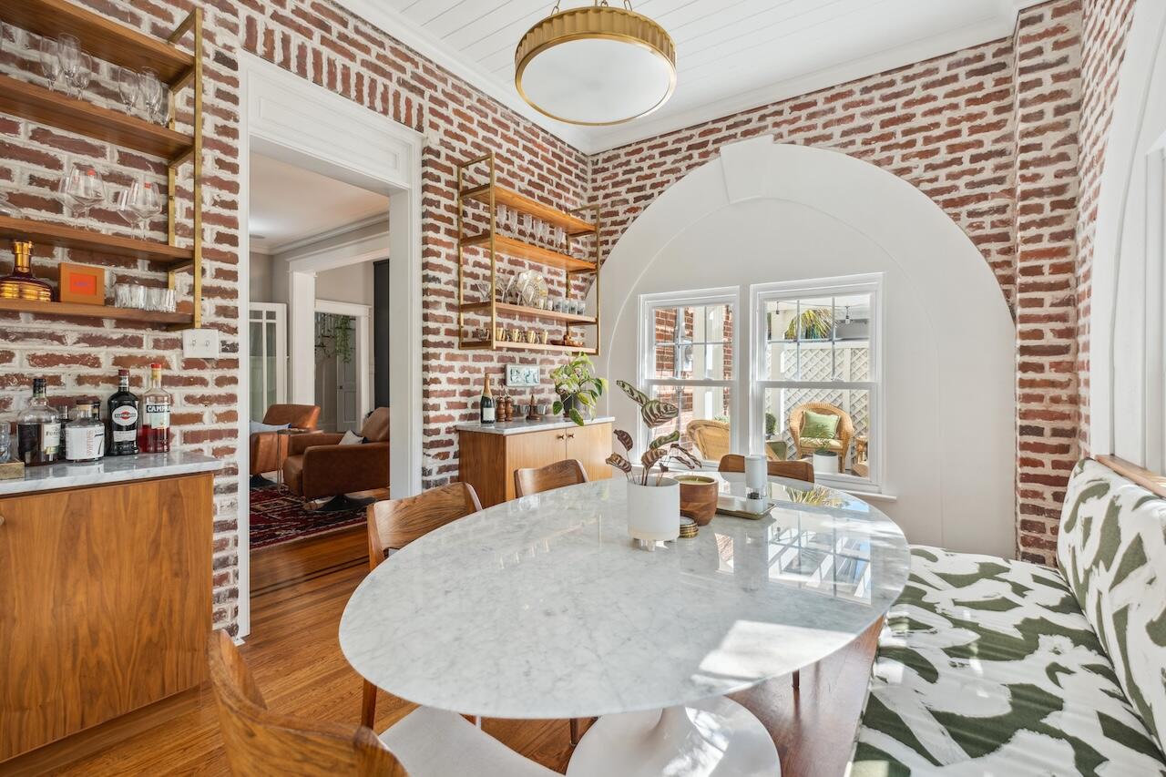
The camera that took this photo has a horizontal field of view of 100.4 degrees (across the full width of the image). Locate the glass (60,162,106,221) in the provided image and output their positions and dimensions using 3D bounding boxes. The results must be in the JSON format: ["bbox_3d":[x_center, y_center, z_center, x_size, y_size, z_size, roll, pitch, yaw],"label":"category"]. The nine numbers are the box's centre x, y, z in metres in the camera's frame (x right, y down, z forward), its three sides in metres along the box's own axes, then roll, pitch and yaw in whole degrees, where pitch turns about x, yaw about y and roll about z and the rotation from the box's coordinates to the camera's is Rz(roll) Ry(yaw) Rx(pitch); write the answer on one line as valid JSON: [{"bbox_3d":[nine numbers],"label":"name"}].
[{"bbox_3d":[-1.705,-0.629,1.665,0.097,0.232,0.097,1,1,37],"label":"glass"}]

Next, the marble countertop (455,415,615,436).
[{"bbox_3d":[-0.270,0.238,3.316,0.470,0.026,1.170,1,1,37],"label":"marble countertop"}]

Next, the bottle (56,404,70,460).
[{"bbox_3d":[-1.841,0.152,1.723,0.055,0.192,0.055,1,1,37],"label":"bottle"}]

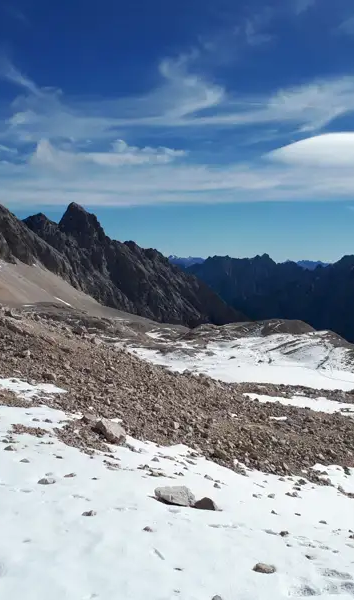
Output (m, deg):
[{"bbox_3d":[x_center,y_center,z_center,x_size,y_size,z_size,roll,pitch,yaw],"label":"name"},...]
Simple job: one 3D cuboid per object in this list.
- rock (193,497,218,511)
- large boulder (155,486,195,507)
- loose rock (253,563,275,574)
[{"bbox_3d":[0.577,3.979,12.200,0.500,0.250,0.400,0,3,0],"label":"rock"},{"bbox_3d":[-0.029,3.779,12.000,0.760,0.350,0.550,0,3,0],"label":"large boulder"},{"bbox_3d":[1.234,3.787,8.800,0.300,0.150,0.230,0,3,0],"label":"loose rock"}]

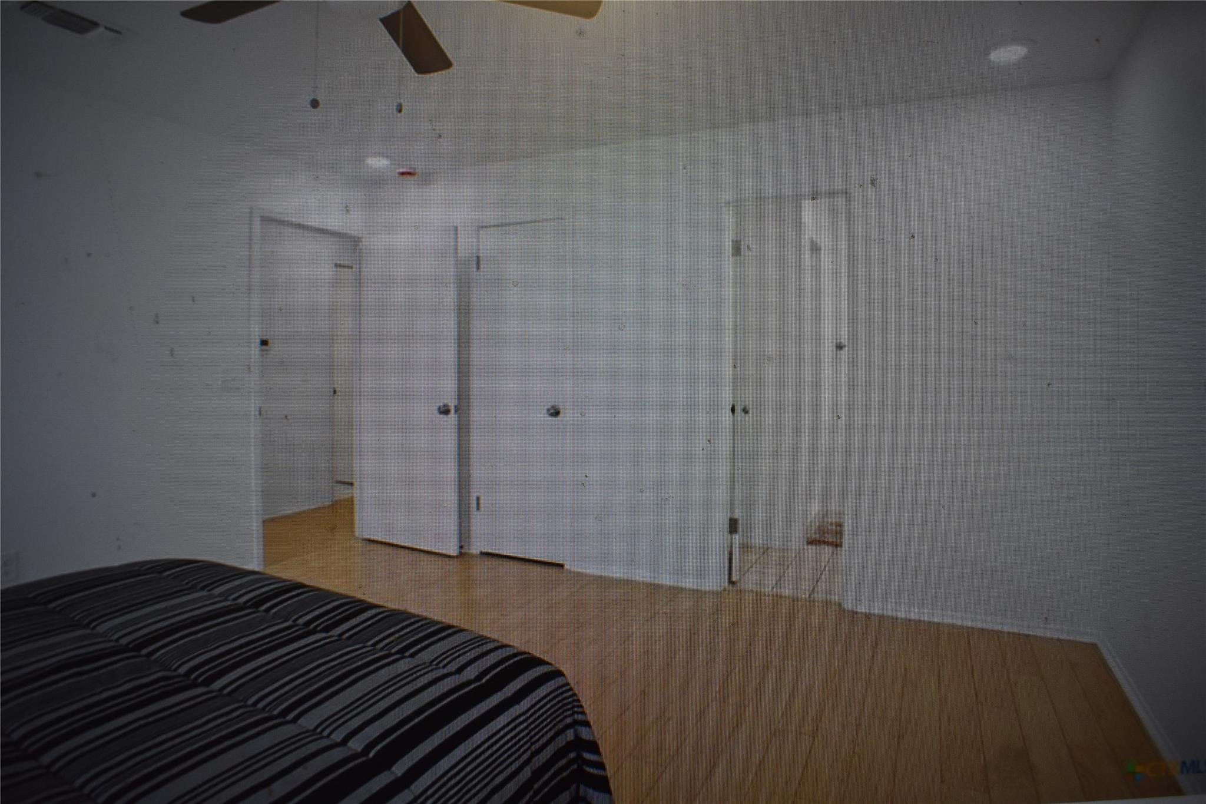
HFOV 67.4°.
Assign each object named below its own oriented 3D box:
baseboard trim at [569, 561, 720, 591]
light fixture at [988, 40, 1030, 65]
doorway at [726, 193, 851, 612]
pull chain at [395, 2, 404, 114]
[{"bbox_3d":[0.207,0.960,5.011,0.932,0.058,0.016,1,2,29],"label":"baseboard trim"},{"bbox_3d":[1.633,-1.403,3.638,0.180,0.020,0.180,1,2,29],"label":"light fixture"},{"bbox_3d":[0.949,-0.021,4.634,0.619,2.040,0.120,1,2,29],"label":"doorway"},{"bbox_3d":[-0.506,-0.867,2.245,0.018,0.300,0.018,0,2,0],"label":"pull chain"}]

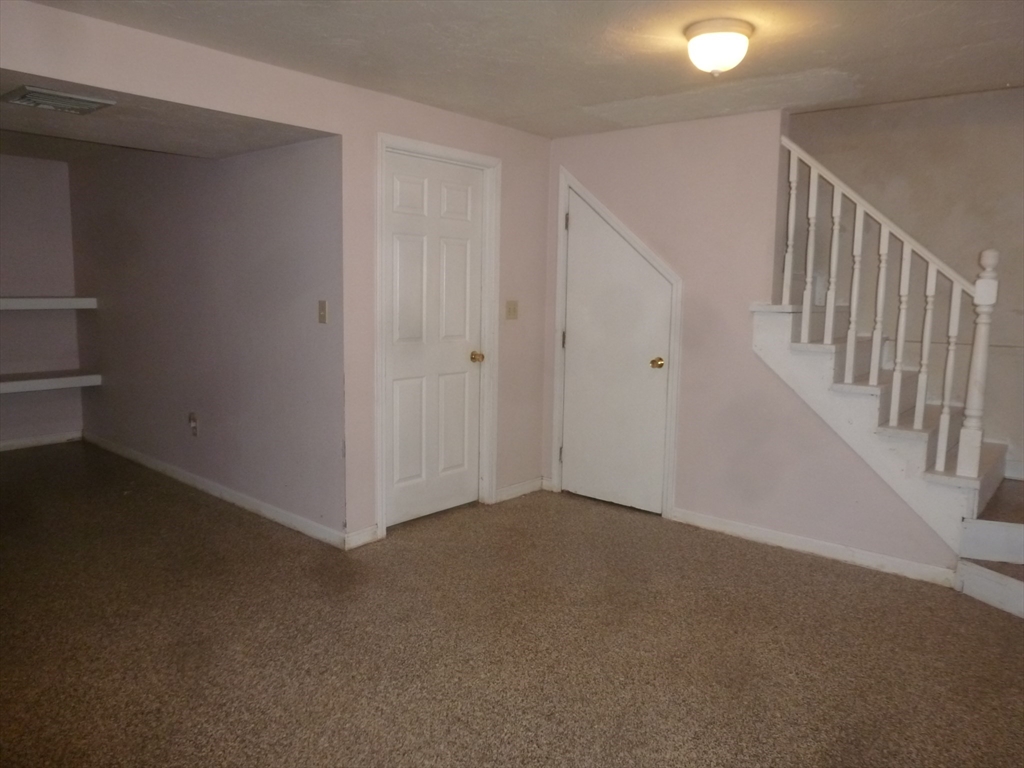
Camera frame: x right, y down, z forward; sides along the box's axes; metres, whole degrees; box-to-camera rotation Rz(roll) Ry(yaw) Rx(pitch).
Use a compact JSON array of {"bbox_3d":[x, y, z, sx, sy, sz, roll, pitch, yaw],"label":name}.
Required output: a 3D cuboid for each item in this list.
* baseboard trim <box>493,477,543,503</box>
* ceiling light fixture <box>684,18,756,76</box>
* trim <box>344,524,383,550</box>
[{"bbox_3d":[0.050,0.699,4.666,0.018,0.083,0.443,8,11,41],"label":"baseboard trim"},{"bbox_3d":[0.748,-1.199,2.579,0.254,0.157,0.254,1,8,0],"label":"ceiling light fixture"},{"bbox_3d":[-0.788,0.811,3.742,0.018,0.083,0.203,8,11,41],"label":"trim"}]

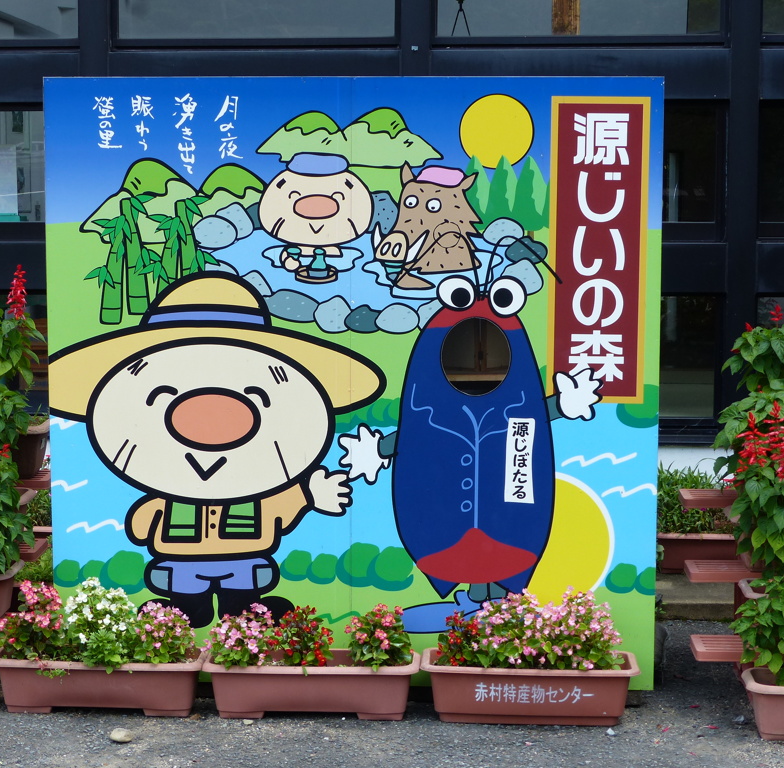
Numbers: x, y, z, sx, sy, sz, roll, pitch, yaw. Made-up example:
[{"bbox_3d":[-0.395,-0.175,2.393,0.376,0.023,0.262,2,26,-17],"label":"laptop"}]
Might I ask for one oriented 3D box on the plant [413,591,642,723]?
[{"bbox_3d":[0.410,0.794,5.162,0.635,0.379,0.235,0,6,4],"label":"plant"}]

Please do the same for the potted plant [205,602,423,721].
[{"bbox_3d":[-0.234,0.815,5.192,0.635,0.330,0.235,0,6,3],"label":"potted plant"}]

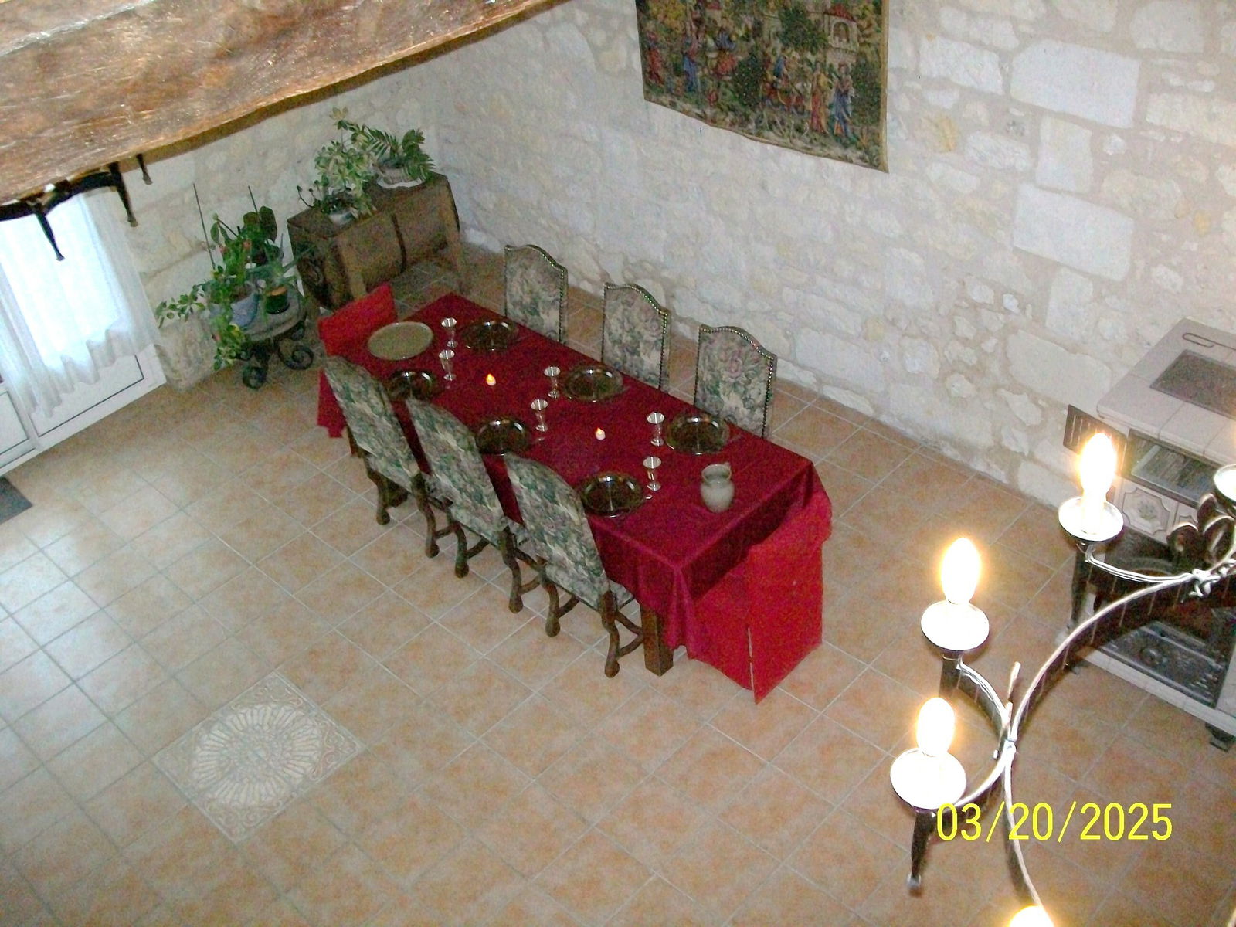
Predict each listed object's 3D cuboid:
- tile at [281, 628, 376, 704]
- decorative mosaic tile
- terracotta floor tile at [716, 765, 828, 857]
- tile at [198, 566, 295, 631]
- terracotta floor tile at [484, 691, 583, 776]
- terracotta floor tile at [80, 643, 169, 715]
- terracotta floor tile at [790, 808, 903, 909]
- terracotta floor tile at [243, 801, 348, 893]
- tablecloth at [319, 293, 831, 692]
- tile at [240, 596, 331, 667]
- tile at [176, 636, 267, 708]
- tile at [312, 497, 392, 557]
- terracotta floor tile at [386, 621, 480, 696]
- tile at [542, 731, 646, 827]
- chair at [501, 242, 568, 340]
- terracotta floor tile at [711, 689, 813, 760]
[{"bbox_3d":[-1.302,0.911,5.748,0.332,0.012,0.332,28,49,35],"label":"tile"},{"bbox_3d":[-1.521,1.223,5.417,0.656,0.010,0.656,28,49,34],"label":"decorative mosaic tile"},{"bbox_3d":[0.612,1.348,4.947,0.332,0.012,0.332,28,49,35],"label":"terracotta floor tile"},{"bbox_3d":[-1.790,0.655,6.159,0.321,0.010,0.321,28,49,34],"label":"tile"},{"bbox_3d":[-0.347,1.145,5.395,0.321,0.010,0.321,28,49,34],"label":"terracotta floor tile"},{"bbox_3d":[-2.203,0.964,5.735,0.325,0.010,0.325,28,49,35],"label":"terracotta floor tile"},{"bbox_3d":[0.849,1.460,4.736,0.325,0.010,0.325,28,49,35],"label":"terracotta floor tile"},{"bbox_3d":[-1.253,1.470,4.965,0.330,0.010,0.330,28,49,35],"label":"terracotta floor tile"},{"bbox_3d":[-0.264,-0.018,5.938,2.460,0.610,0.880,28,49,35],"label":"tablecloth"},{"bbox_3d":[-1.534,0.776,5.906,0.325,0.010,0.325,28,49,35],"label":"tile"},{"bbox_3d":[-1.772,0.948,5.791,0.321,0.010,0.321,28,49,34],"label":"tile"},{"bbox_3d":[-1.327,0.322,6.460,0.325,0.010,0.325,28,49,35],"label":"tile"},{"bbox_3d":[-0.825,0.869,5.689,0.330,0.010,0.330,28,49,35],"label":"terracotta floor tile"},{"bbox_3d":[-0.101,1.274,5.207,0.321,0.010,0.321,28,49,34],"label":"tile"},{"bbox_3d":[-0.532,-0.510,6.519,0.460,1.102,0.558,28,49,35],"label":"chair"},{"bbox_3d":[0.601,1.060,5.323,0.332,0.012,0.332,28,49,35],"label":"terracotta floor tile"}]

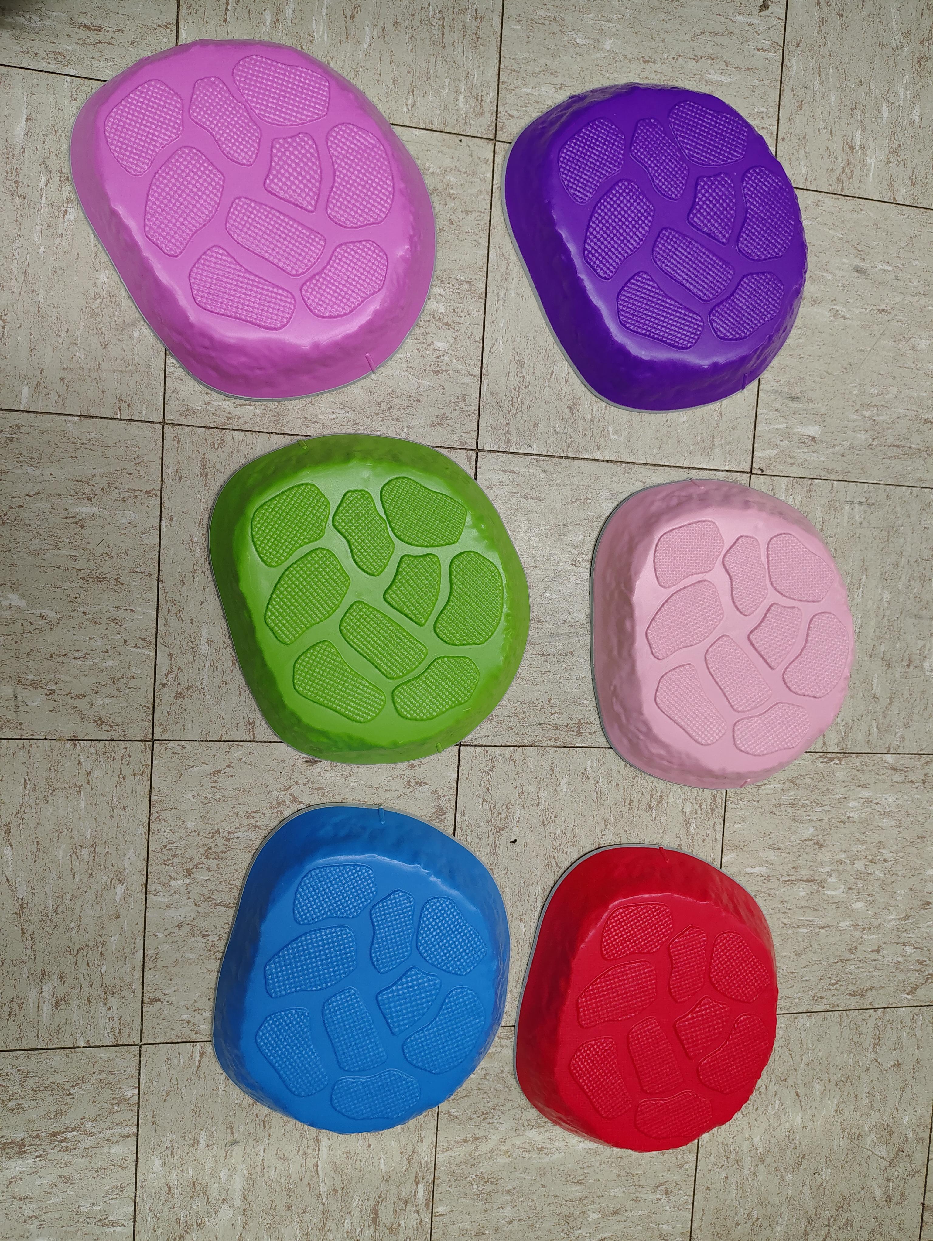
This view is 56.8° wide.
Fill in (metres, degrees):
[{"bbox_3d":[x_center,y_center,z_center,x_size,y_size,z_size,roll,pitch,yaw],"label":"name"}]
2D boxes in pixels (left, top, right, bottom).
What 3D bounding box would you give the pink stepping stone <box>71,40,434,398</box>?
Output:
[{"bbox_3d":[-0.181,-0.382,0.795,0.304,0.056,0.342,-29,99,-8],"label":"pink stepping stone"}]

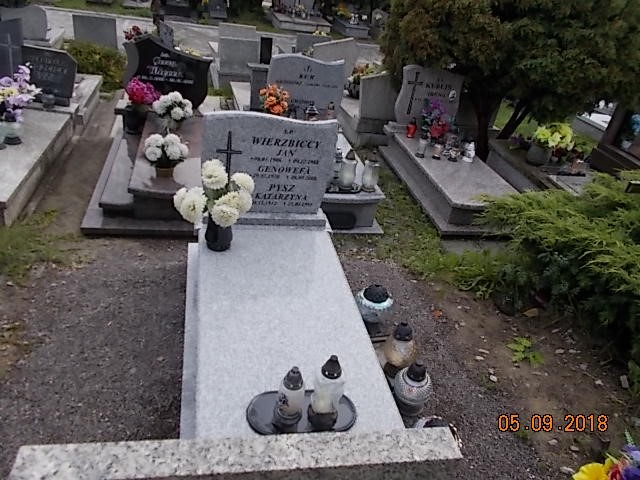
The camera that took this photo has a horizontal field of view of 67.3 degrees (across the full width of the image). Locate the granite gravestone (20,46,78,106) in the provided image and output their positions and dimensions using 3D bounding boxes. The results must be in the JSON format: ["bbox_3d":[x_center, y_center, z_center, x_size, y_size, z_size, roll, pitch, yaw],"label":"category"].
[{"bbox_3d":[-2.360,-1.431,4.210,0.420,0.460,0.100,0,33,-14],"label":"granite gravestone"}]

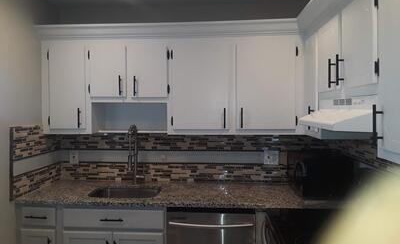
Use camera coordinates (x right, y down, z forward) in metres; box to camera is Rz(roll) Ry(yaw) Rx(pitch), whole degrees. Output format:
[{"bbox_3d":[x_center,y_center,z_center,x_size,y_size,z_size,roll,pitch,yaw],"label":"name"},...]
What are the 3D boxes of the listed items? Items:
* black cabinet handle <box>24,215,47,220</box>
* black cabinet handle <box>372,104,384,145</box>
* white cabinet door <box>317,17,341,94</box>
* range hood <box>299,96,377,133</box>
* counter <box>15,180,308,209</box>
[{"bbox_3d":[-1.130,0.661,2.245,0.150,0.012,0.038,0,2,5],"label":"black cabinet handle"},{"bbox_3d":[0.641,0.012,1.162,0.038,0.150,0.012,0,2,5],"label":"black cabinet handle"},{"bbox_3d":[0.731,-0.367,1.819,0.020,0.388,0.334,0,2,5],"label":"white cabinet door"},{"bbox_3d":[0.793,-0.045,1.625,0.455,0.147,0.763,0,2,5],"label":"range hood"},{"bbox_3d":[-0.160,0.543,2.480,2.243,0.033,0.655,0,2,5],"label":"counter"}]

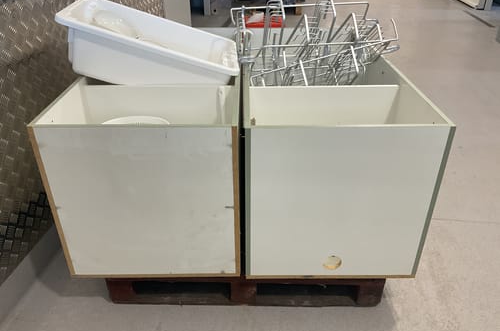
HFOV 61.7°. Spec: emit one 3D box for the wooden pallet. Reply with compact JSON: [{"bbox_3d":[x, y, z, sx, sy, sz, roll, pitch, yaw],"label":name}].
[{"bbox_3d":[-0.007,0.158,2.048,1.000,0.144,1.200,0,30,1],"label":"wooden pallet"}]

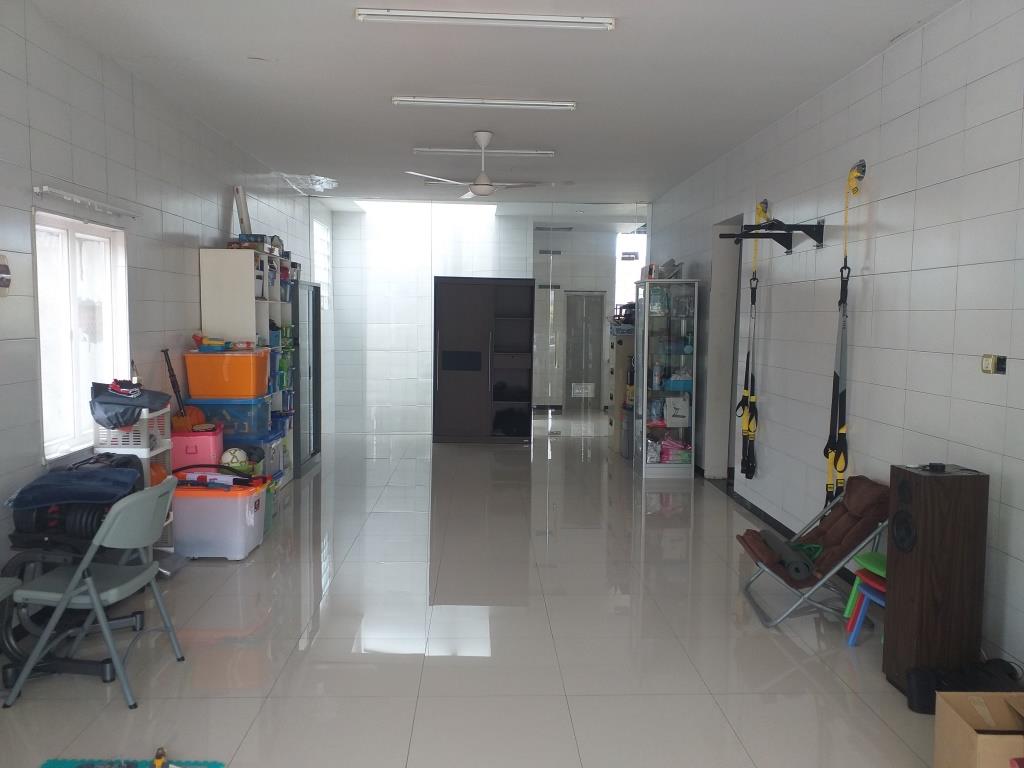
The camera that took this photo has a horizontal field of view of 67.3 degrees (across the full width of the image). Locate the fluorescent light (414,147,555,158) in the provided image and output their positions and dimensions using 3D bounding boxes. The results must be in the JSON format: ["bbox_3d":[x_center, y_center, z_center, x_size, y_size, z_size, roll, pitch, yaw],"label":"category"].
[{"bbox_3d":[-0.257,-2.096,7.013,1.270,0.060,0.045,1,5,-2],"label":"fluorescent light"}]

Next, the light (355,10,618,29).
[{"bbox_3d":[-0.126,-1.787,3.793,1.264,0.059,0.045,1,5,-2],"label":"light"}]

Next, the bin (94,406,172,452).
[{"bbox_3d":[-2.258,0.272,4.603,0.330,0.260,0.360,1,5,-2],"label":"bin"}]

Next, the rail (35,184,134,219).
[{"bbox_3d":[-2.329,-1.012,4.298,0.081,0.050,1.089,1,5,-2],"label":"rail"}]

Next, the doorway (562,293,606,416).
[{"bbox_3d":[1.184,-0.538,12.633,0.684,1.964,0.100,1,5,-2],"label":"doorway"}]

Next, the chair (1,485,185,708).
[{"bbox_3d":[-1.718,0.836,3.195,0.544,0.822,0.474,1,5,1],"label":"chair"}]

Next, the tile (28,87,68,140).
[{"bbox_3d":[-2.346,-1.365,3.911,0.015,0.199,0.392,1,5,-2],"label":"tile"}]

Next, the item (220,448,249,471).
[{"bbox_3d":[-1.831,0.510,5.092,0.172,0.172,0.172,1,5,-2],"label":"item"}]

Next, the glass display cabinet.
[{"bbox_3d":[1.510,-0.045,7.541,0.504,1.896,0.403,1,5,-2],"label":"glass display cabinet"}]

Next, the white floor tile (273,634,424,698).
[{"bbox_3d":[-0.694,1.243,3.398,0.605,0.020,0.575,1,5,-2],"label":"white floor tile"}]

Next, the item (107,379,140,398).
[{"bbox_3d":[-2.203,0.024,4.370,0.181,0.094,0.140,1,5,-2],"label":"item"}]

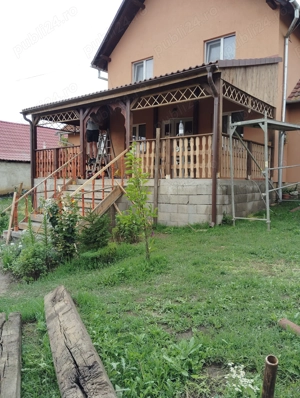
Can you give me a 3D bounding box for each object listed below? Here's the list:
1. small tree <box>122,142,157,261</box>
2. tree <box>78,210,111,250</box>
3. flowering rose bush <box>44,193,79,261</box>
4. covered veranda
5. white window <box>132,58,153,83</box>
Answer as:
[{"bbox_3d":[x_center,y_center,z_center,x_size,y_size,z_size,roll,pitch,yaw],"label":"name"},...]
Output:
[{"bbox_3d":[-0.165,0.039,5.080,0.520,1.840,0.500,1,3,0],"label":"small tree"},{"bbox_3d":[-1.015,0.576,5.900,0.560,0.740,0.560,1,3,0],"label":"tree"},{"bbox_3d":[-1.460,0.473,5.350,0.550,1.080,0.550,1,3,0],"label":"flowering rose bush"},{"bbox_3d":[-0.466,-1.796,10.143,7.600,4.400,3.500,3,4,40],"label":"covered veranda"},{"bbox_3d":[-0.243,-4.724,12.183,1.020,0.960,0.120,3,4,40],"label":"white window"}]

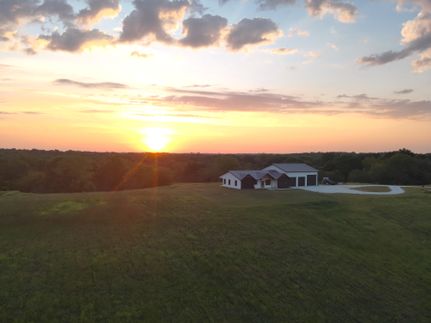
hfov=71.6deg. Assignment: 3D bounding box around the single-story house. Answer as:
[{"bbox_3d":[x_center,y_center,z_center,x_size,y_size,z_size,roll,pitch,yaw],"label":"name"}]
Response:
[{"bbox_3d":[16.500,4.220,91.400,26.900,6.800,14.100,-1,2,-25],"label":"single-story house"}]

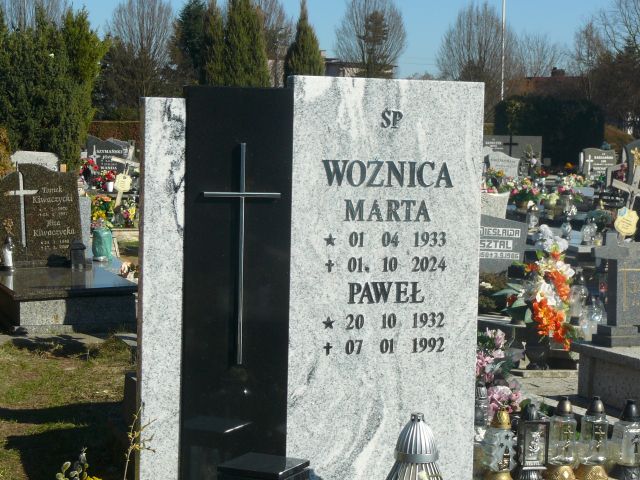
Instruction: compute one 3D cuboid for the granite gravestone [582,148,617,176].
[{"bbox_3d":[5.513,-1.469,28.000,0.680,0.660,0.100,0,4,-17],"label":"granite gravestone"}]

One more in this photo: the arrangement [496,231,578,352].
[{"bbox_3d":[1.372,0.313,9.000,0.440,0.740,0.360,0,4,-17],"label":"arrangement"}]

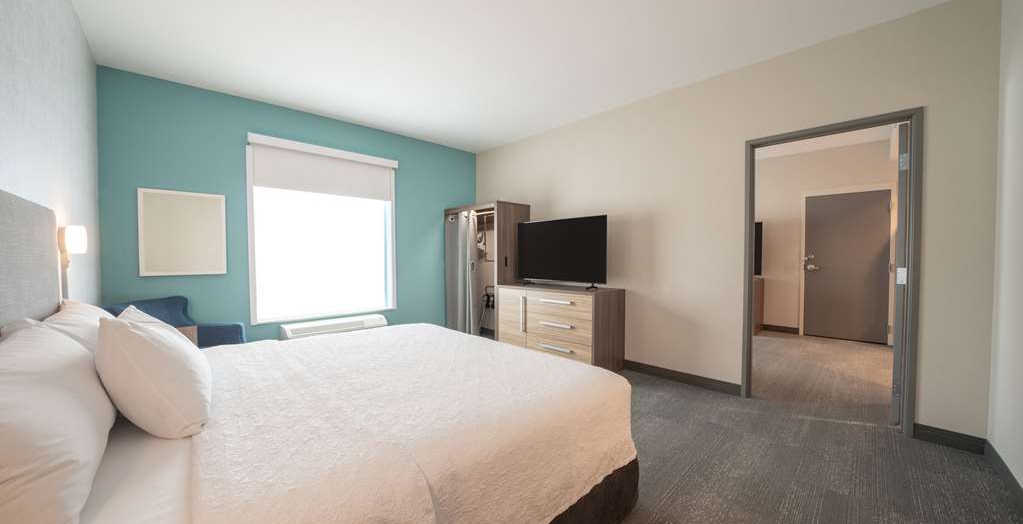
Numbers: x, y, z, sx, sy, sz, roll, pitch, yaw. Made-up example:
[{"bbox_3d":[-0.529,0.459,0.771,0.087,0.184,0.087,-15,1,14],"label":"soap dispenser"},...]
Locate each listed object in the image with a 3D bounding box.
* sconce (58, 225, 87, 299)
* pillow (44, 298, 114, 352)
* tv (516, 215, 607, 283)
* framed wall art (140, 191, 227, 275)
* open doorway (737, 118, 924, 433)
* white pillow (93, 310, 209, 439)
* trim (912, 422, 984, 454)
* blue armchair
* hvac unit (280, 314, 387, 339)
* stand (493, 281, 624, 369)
[{"bbox_3d":[-2.489,0.003,1.942,0.120,0.410,0.120,-1,2,-45],"label":"sconce"},{"bbox_3d":[-1.967,0.419,1.580,0.800,0.460,0.210,1,24,45],"label":"pillow"},{"bbox_3d":[0.552,-0.120,4.004,1.250,0.740,0.090,1,2,44],"label":"tv"},{"bbox_3d":[-3.130,-0.273,3.272,0.610,0.800,0.035,-1,2,-40],"label":"framed wall art"},{"bbox_3d":[2.431,0.077,2.680,1.000,2.210,0.160,1,2,44],"label":"open doorway"},{"bbox_3d":[-1.402,0.396,1.354,0.540,0.500,0.220,1,30,45],"label":"white pillow"},{"bbox_3d":[2.834,1.152,2.212,0.290,0.100,0.018,1,2,44],"label":"trim"},{"bbox_3d":[-2.810,0.751,2.880,0.720,0.860,0.750,0,1,-8],"label":"blue armchair"},{"bbox_3d":[-2.060,0.908,4.036,1.080,0.420,0.270,-1,2,-40],"label":"hvac unit"},{"bbox_3d":[0.550,0.730,3.968,1.320,0.865,0.640,1,2,44],"label":"stand"}]

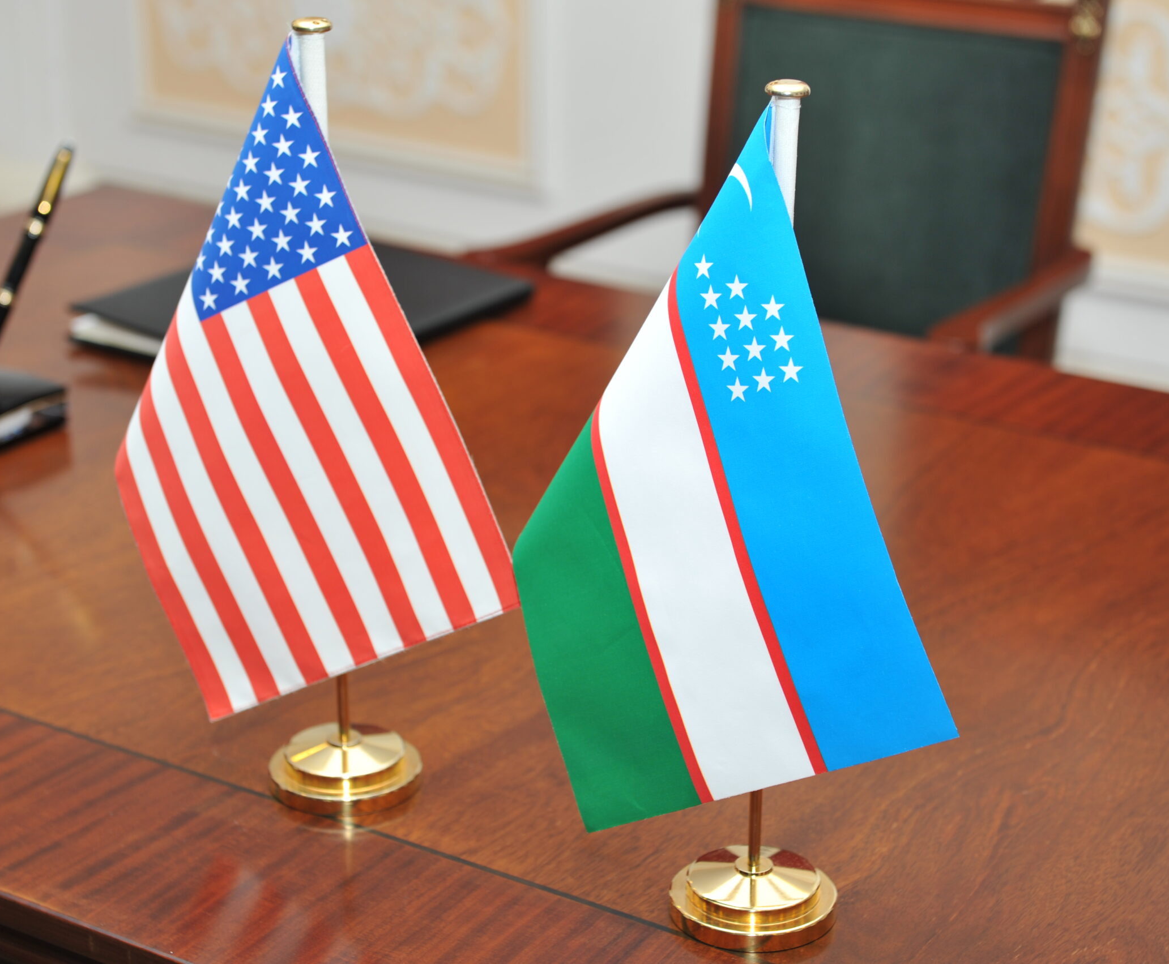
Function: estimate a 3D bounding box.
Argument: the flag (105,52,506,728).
[{"bbox_3d":[-0.140,-0.040,1.439,0.196,0.369,0.085,6,23,14],"label":"flag"}]

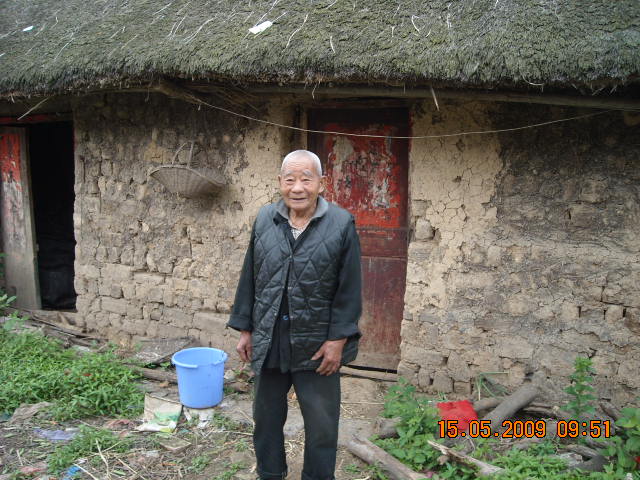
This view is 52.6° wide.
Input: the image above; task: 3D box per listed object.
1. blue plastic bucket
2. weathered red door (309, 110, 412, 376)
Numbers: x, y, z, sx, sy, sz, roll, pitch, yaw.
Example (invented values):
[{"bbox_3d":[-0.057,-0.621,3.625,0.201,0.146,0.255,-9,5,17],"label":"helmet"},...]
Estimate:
[{"bbox_3d":[-0.689,0.802,3.743,0.323,0.260,0.316,0,10,0],"label":"blue plastic bucket"},{"bbox_3d":[0.248,0.018,4.232,0.661,1.714,0.050,3,11,16],"label":"weathered red door"}]

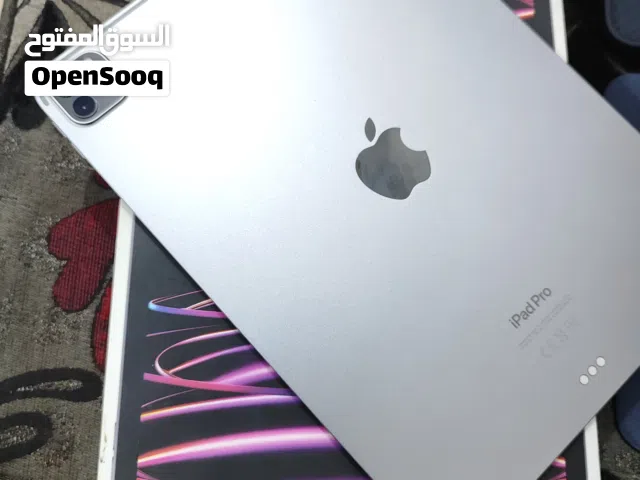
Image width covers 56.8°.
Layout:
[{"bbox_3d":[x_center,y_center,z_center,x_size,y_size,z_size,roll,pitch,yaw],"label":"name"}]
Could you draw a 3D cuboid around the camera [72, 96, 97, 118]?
[{"bbox_3d":[-0.093,-0.053,0.236,0.011,0.004,0.011,-42,83,-11],"label":"camera"}]

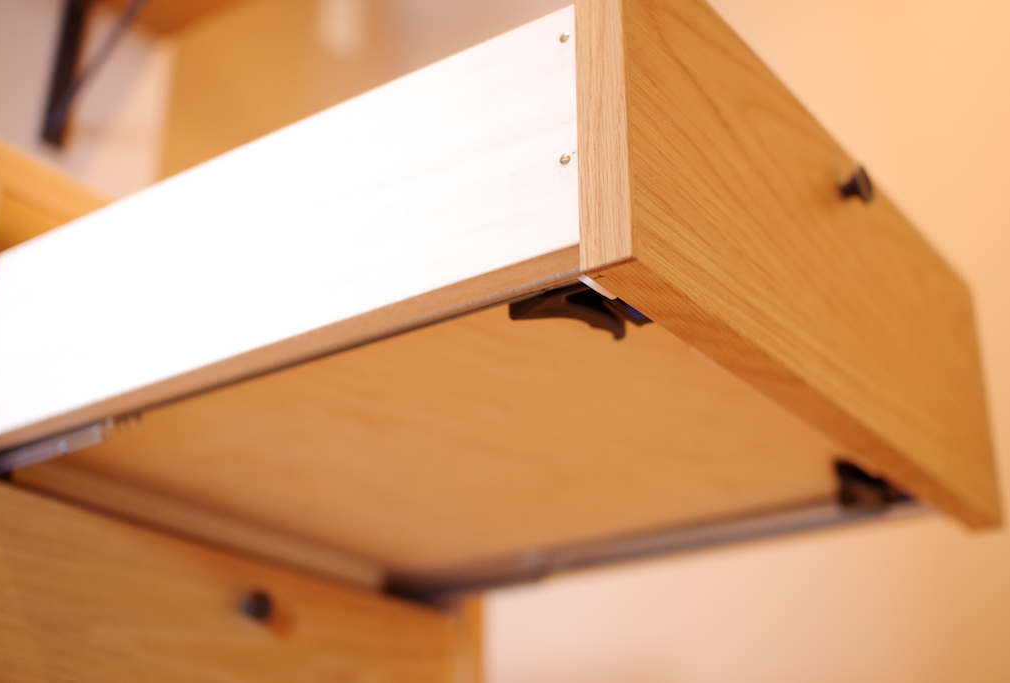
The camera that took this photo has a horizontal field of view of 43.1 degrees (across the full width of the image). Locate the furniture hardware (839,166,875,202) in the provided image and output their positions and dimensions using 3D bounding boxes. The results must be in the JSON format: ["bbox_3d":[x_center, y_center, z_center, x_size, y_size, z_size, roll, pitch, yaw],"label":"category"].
[{"bbox_3d":[0.164,-0.073,0.604,0.013,0.018,0.018,-16,-29,33],"label":"furniture hardware"}]

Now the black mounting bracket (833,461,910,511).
[{"bbox_3d":[0.200,0.079,0.697,0.058,0.015,0.063,-16,-29,33],"label":"black mounting bracket"}]

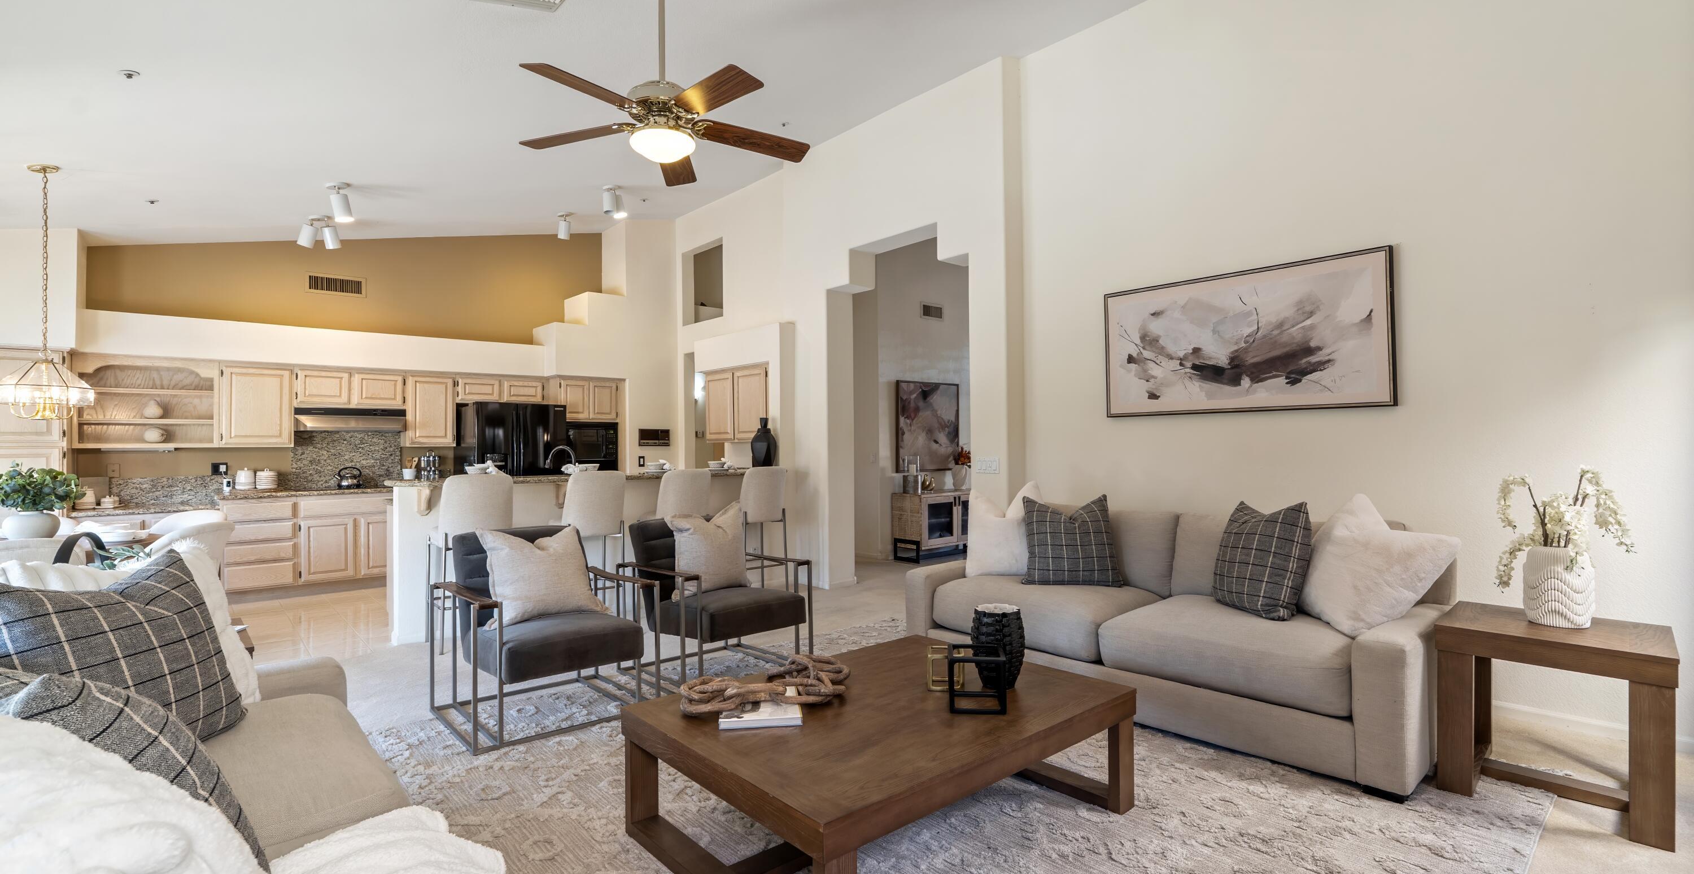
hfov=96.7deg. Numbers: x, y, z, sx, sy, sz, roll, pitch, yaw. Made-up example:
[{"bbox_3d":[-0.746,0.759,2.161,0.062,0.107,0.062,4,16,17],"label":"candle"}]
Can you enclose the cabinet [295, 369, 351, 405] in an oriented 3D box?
[{"bbox_3d":[-4.981,-0.462,7.123,0.435,0.336,0.330,1,-1,-44],"label":"cabinet"}]

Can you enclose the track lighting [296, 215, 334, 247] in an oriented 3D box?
[{"bbox_3d":[-4.721,-1.822,6.705,0.290,0.290,0.160,0,-1,-42],"label":"track lighting"}]

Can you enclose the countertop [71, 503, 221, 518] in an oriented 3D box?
[{"bbox_3d":[-5.751,0.616,6.209,0.870,0.045,0.620,0,-1,-42],"label":"countertop"}]

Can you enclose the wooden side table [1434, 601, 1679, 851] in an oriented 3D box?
[{"bbox_3d":[2.784,1.071,2.965,0.655,0.643,0.655,1,-1,-44],"label":"wooden side table"}]

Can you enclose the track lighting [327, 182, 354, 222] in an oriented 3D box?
[{"bbox_3d":[-4.072,-1.884,6.053,0.192,0.301,0.200,0,-1,-41],"label":"track lighting"}]

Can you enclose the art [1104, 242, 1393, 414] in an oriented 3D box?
[{"bbox_3d":[2.402,-0.584,4.691,0.040,0.860,1.665,1,-1,-44],"label":"art"}]

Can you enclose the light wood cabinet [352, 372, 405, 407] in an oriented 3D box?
[{"bbox_3d":[-4.642,-0.463,7.416,0.442,0.340,0.320,0,-1,-41],"label":"light wood cabinet"}]

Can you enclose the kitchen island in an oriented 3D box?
[{"bbox_3d":[-2.049,0.837,6.058,3.010,1.095,0.960,0,-1,-42],"label":"kitchen island"}]

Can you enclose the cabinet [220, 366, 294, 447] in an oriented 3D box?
[{"bbox_3d":[-5.335,-0.272,6.799,0.518,0.732,0.320,0,-1,-41],"label":"cabinet"}]

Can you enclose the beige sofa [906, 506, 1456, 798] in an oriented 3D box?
[{"bbox_3d":[1.537,0.884,3.954,0.970,0.880,2.490,0,-1,-42],"label":"beige sofa"}]

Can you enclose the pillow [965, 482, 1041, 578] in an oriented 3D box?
[{"bbox_3d":[1.052,0.624,5.030,0.530,0.550,0.190,0,-17,12],"label":"pillow"}]

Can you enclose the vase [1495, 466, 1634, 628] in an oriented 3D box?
[{"bbox_3d":[2.735,0.413,2.883,0.300,0.595,0.380,0,-1,-41],"label":"vase"}]

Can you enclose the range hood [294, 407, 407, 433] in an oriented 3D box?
[{"bbox_3d":[-4.790,-0.156,7.232,0.890,0.227,0.450,0,-1,-41],"label":"range hood"}]

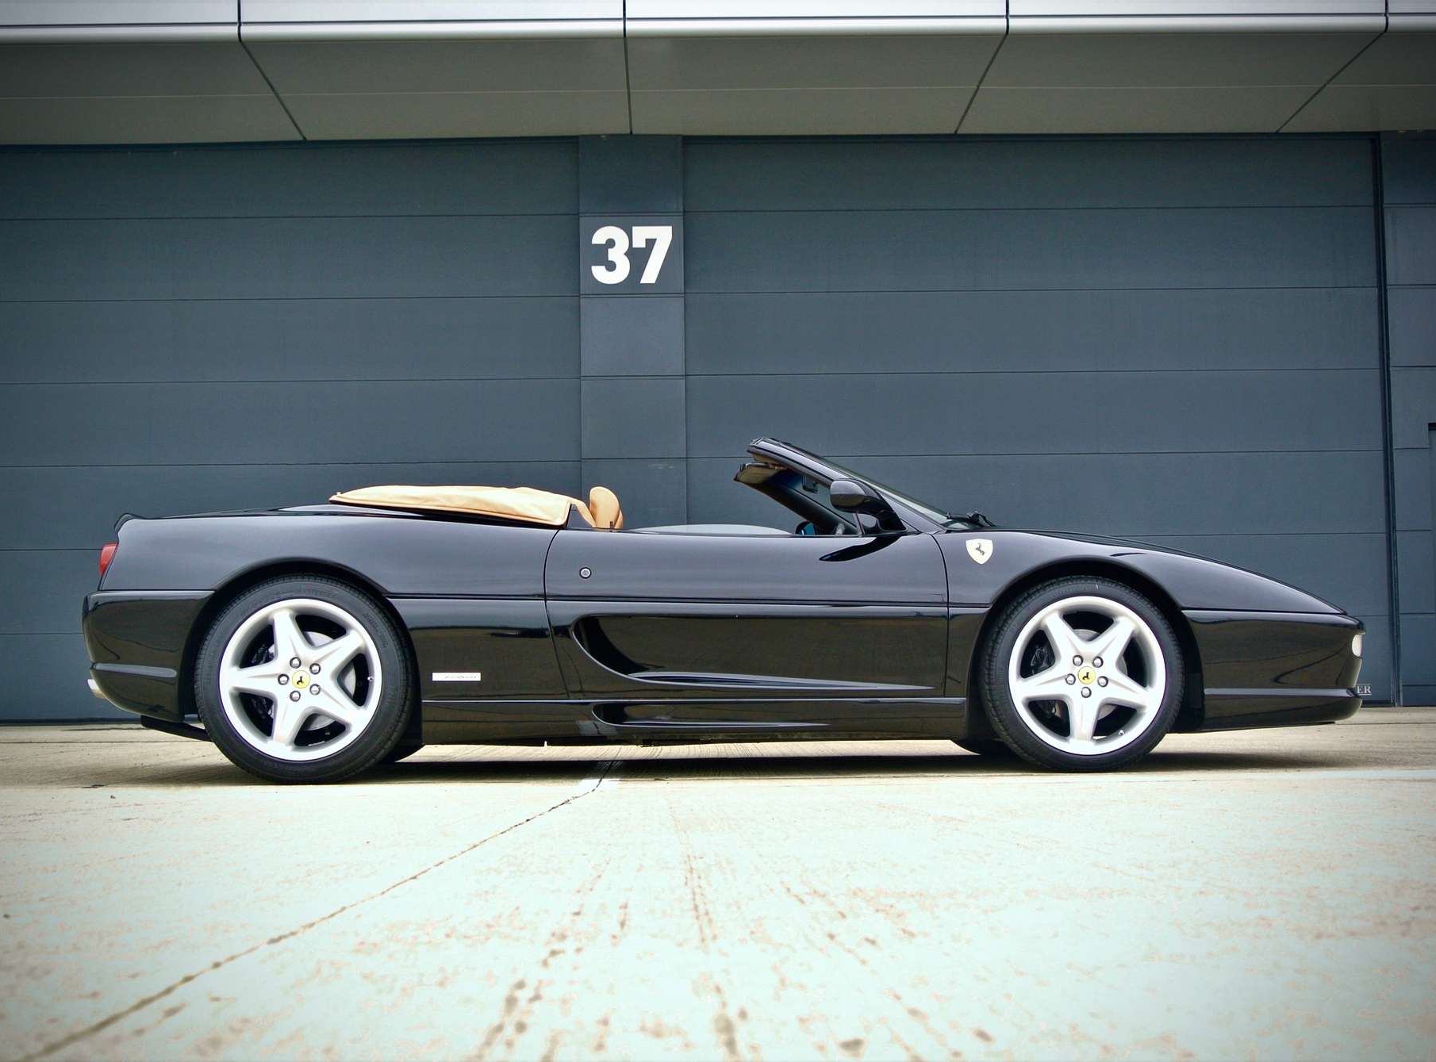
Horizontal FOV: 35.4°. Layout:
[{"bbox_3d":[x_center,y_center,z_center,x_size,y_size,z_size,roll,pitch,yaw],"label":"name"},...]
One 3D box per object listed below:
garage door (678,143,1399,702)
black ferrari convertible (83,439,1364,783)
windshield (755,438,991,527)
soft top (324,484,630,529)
[{"bbox_3d":[2.509,-0.878,17.732,5.510,4.540,0.120,-1,-4,-1],"label":"garage door"},{"bbox_3d":[0.060,0.257,7.920,4.250,1.140,1.930,-1,-4,-2],"label":"black ferrari convertible"},{"bbox_3d":[0.510,-0.141,7.963,0.870,0.350,1.420,-1,-4,-2],"label":"windshield"},{"bbox_3d":[-0.823,-0.059,7.907,0.900,0.200,1.300,-1,-4,-2],"label":"soft top"}]

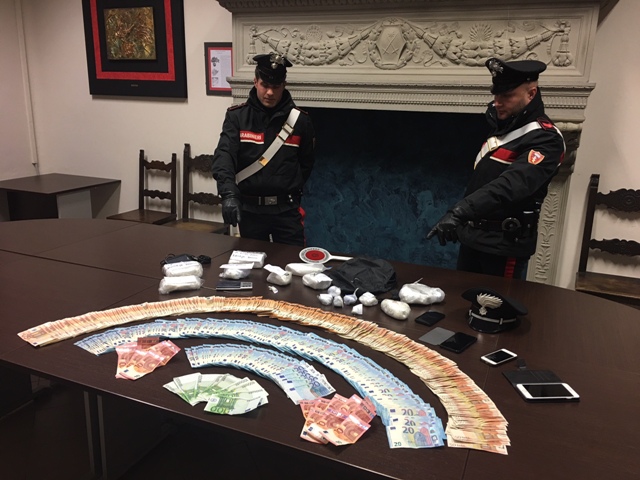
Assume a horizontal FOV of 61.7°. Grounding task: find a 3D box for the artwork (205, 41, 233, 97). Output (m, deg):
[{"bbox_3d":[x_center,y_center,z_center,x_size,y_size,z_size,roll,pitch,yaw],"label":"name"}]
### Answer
[{"bbox_3d":[-0.789,-1.379,4.341,0.320,0.410,0.025,8,17,22],"label":"artwork"}]

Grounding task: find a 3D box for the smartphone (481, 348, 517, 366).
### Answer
[{"bbox_3d":[0.599,0.394,1.790,0.116,0.009,0.059,-9,19,-34],"label":"smartphone"}]

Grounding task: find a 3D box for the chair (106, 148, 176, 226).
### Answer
[{"bbox_3d":[-1.567,-0.238,4.760,0.465,1.040,0.430,8,17,22],"label":"chair"}]

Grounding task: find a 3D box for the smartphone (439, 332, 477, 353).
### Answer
[{"bbox_3d":[0.489,0.364,1.887,0.074,0.010,0.138,14,20,38],"label":"smartphone"}]

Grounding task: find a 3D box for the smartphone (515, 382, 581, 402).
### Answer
[{"bbox_3d":[0.672,0.451,1.582,0.158,0.013,0.079,0,15,-6],"label":"smartphone"}]

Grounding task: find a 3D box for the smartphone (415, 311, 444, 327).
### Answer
[{"bbox_3d":[0.428,0.308,2.087,0.068,0.010,0.130,13,19,37],"label":"smartphone"}]

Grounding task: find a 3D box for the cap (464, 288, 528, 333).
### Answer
[{"bbox_3d":[0.666,0.264,2.049,0.255,0.128,0.250,-13,21,-43],"label":"cap"}]

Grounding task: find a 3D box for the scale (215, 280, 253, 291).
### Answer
[{"bbox_3d":[-0.373,0.208,2.361,0.152,0.018,0.088,0,15,-7],"label":"scale"}]

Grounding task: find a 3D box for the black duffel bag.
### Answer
[{"bbox_3d":[0.197,0.145,2.459,0.320,0.115,0.260,3,15,7],"label":"black duffel bag"}]

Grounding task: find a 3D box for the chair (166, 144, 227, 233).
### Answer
[{"bbox_3d":[-1.072,-0.202,4.505,0.500,1.130,0.440,8,17,22],"label":"chair"}]

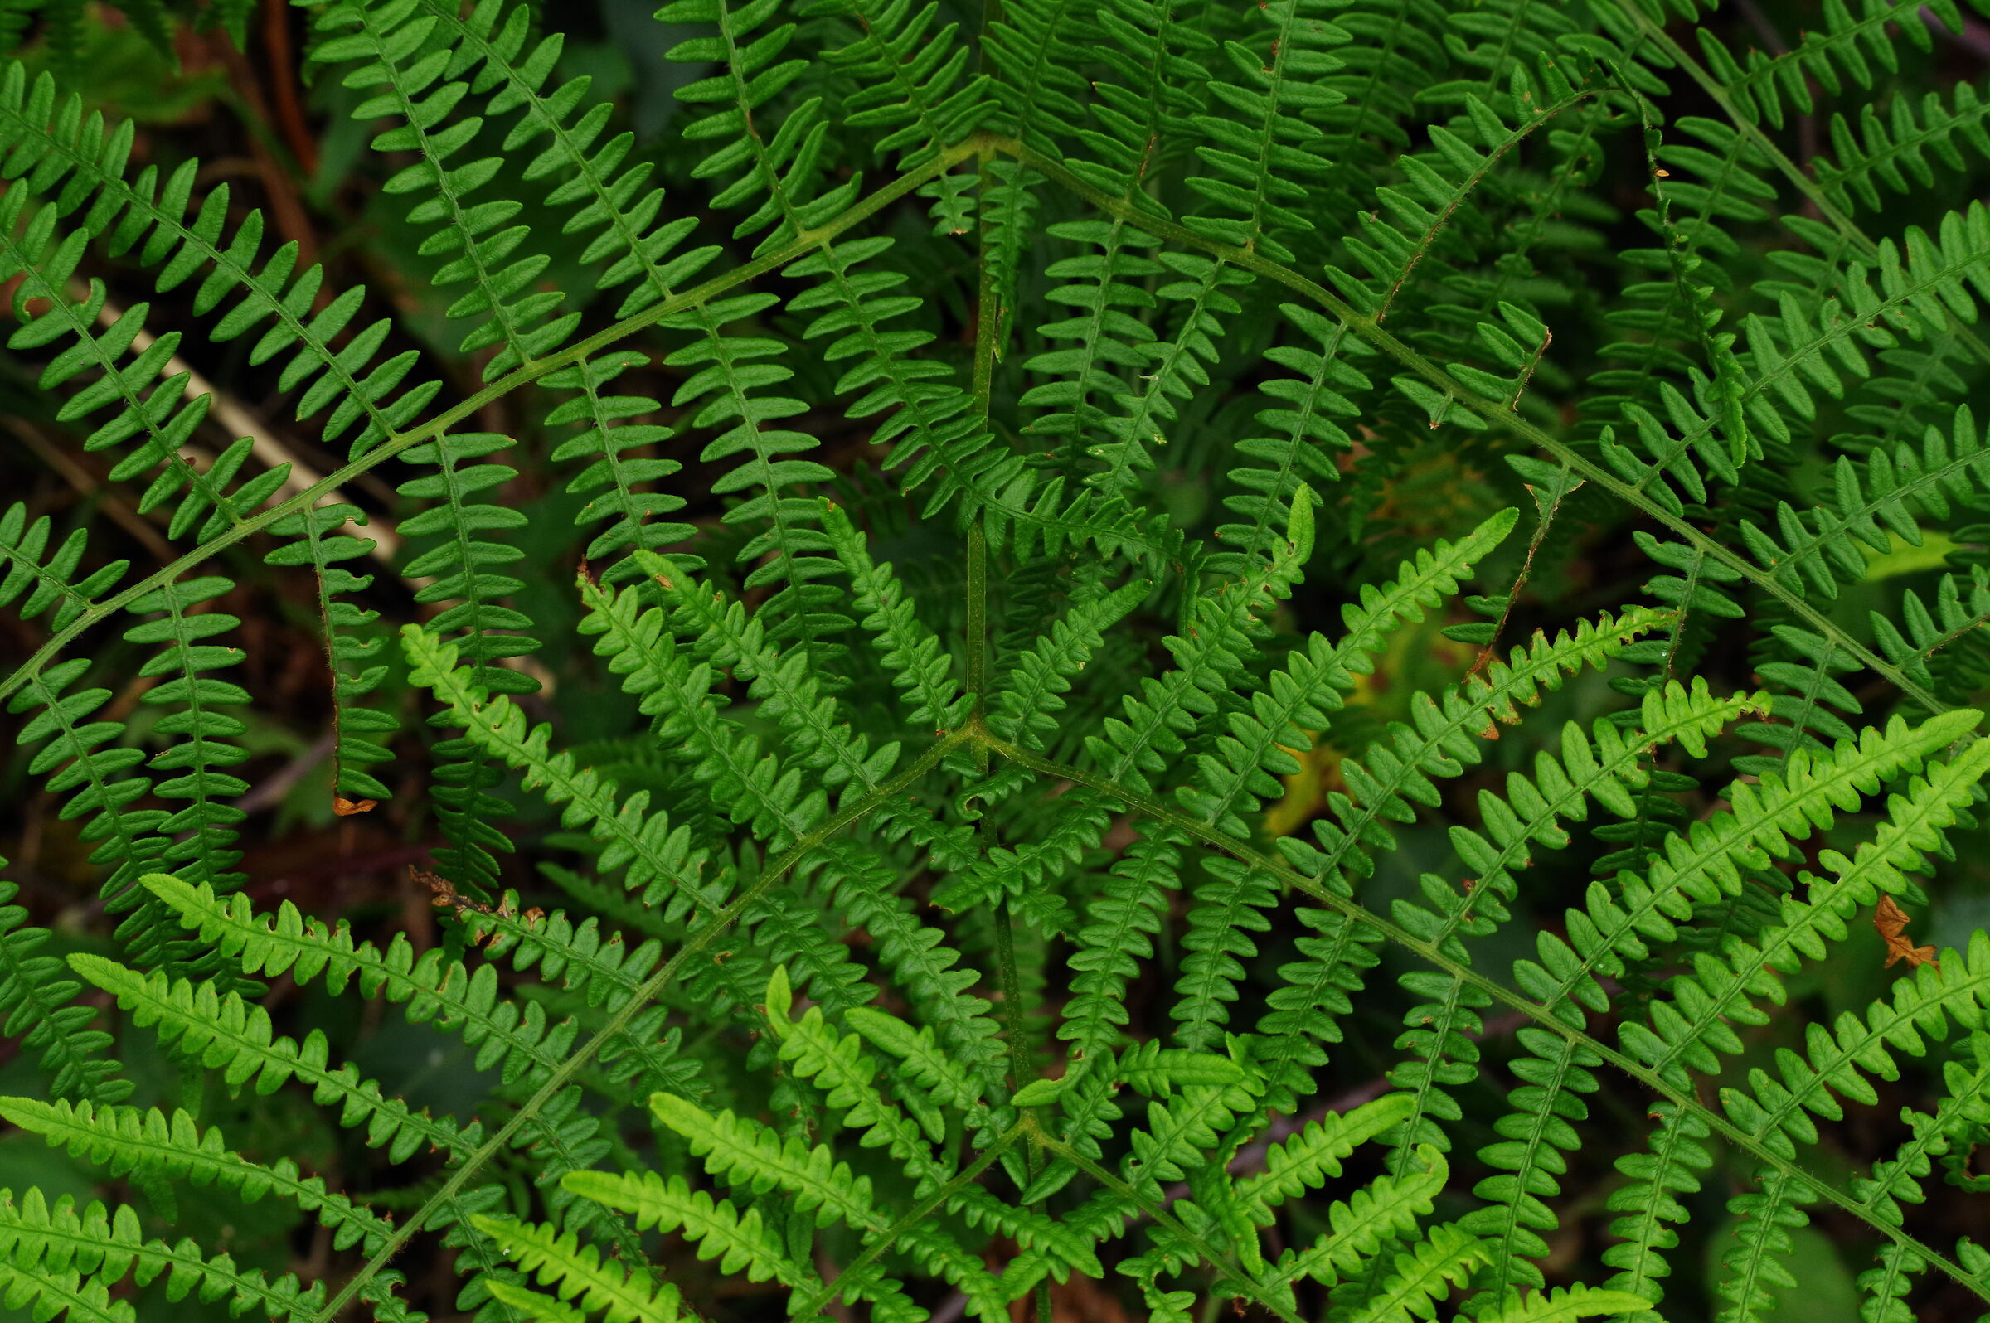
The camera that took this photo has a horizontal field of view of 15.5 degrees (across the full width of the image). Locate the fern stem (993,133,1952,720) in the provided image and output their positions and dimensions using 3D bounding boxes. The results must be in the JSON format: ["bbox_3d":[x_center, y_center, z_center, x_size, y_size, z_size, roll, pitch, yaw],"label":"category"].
[{"bbox_3d":[0.082,-0.044,1.250,0.196,0.014,0.011,32,78,12],"label":"fern stem"}]

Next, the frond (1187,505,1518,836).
[{"bbox_3d":[0.060,0.001,1.198,0.017,0.020,0.073,45,94,10],"label":"frond"}]

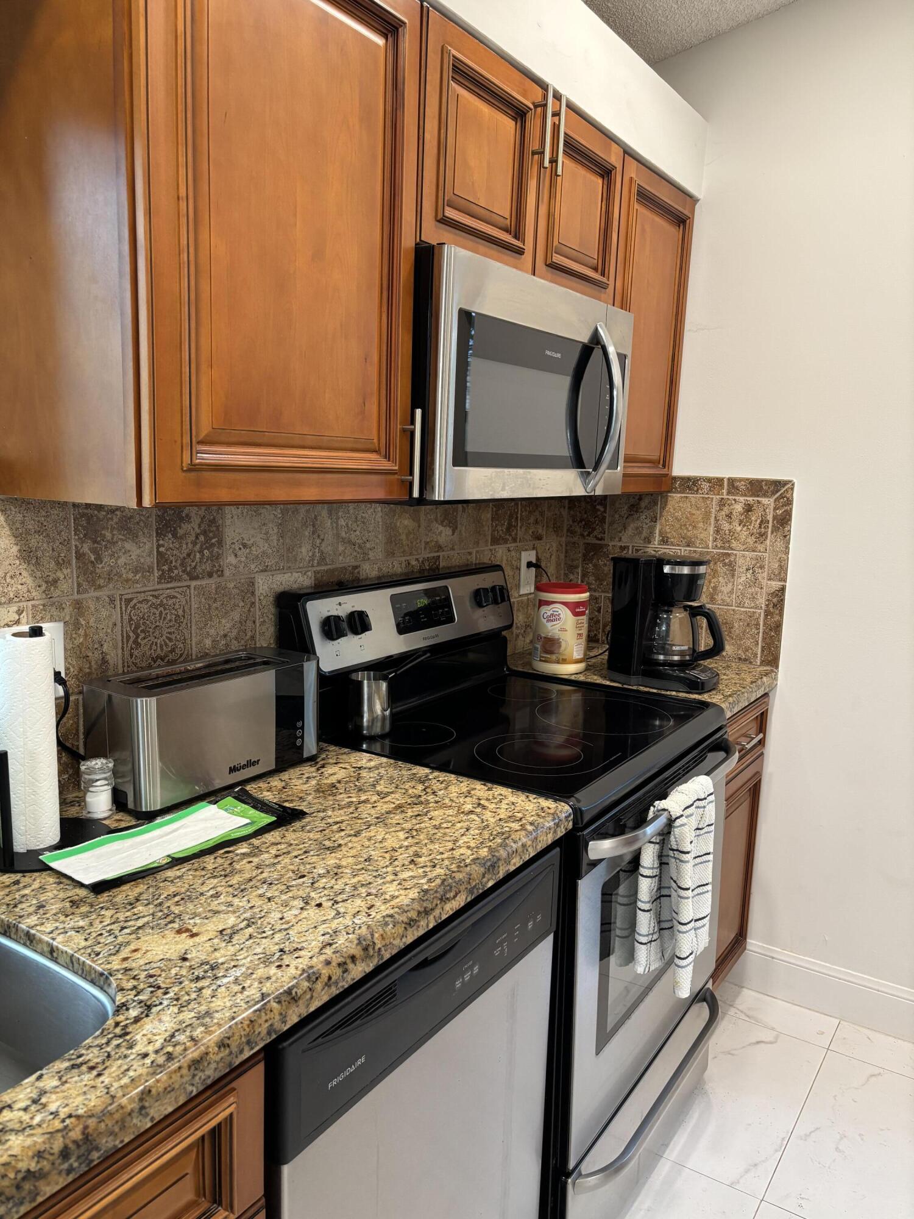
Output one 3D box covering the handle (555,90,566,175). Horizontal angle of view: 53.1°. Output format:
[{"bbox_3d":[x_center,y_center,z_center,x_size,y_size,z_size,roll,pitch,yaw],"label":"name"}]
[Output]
[{"bbox_3d":[0.189,-0.900,1.749,0.037,0.143,0.012,8,11,33],"label":"handle"}]

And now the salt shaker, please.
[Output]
[{"bbox_3d":[-0.520,0.257,1.326,0.047,0.077,0.047,8,11,33],"label":"salt shaker"}]

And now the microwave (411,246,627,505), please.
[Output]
[{"bbox_3d":[0.037,-0.438,1.876,0.400,0.411,0.757,8,11,33],"label":"microwave"}]

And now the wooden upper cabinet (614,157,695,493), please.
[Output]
[{"bbox_3d":[0.350,-0.691,2.376,0.325,0.762,0.458,8,11,33],"label":"wooden upper cabinet"}]

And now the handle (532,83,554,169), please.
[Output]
[{"bbox_3d":[0.157,-0.894,1.698,0.039,0.146,0.012,8,11,33],"label":"handle"}]

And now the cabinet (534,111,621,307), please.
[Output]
[{"bbox_3d":[0.127,-0.845,2.000,0.325,0.355,0.375,8,11,33],"label":"cabinet"}]

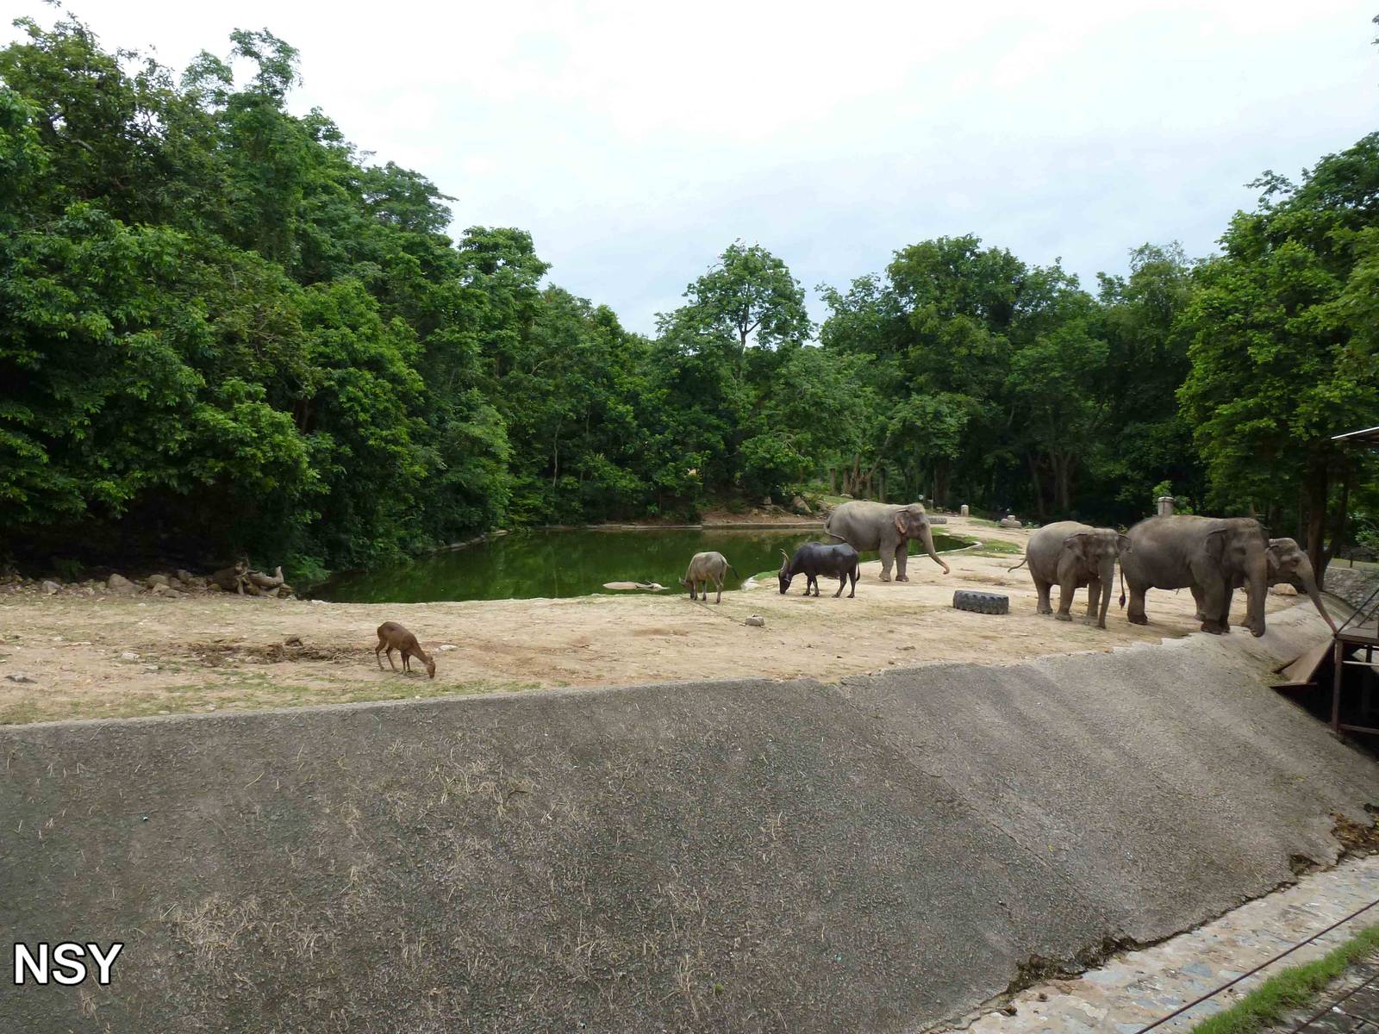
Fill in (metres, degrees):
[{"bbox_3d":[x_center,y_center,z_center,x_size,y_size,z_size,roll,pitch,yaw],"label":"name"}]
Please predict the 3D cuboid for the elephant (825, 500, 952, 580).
[{"bbox_3d":[5.881,0.725,28.600,3.950,2.420,1.350,2,3,26],"label":"elephant"}]

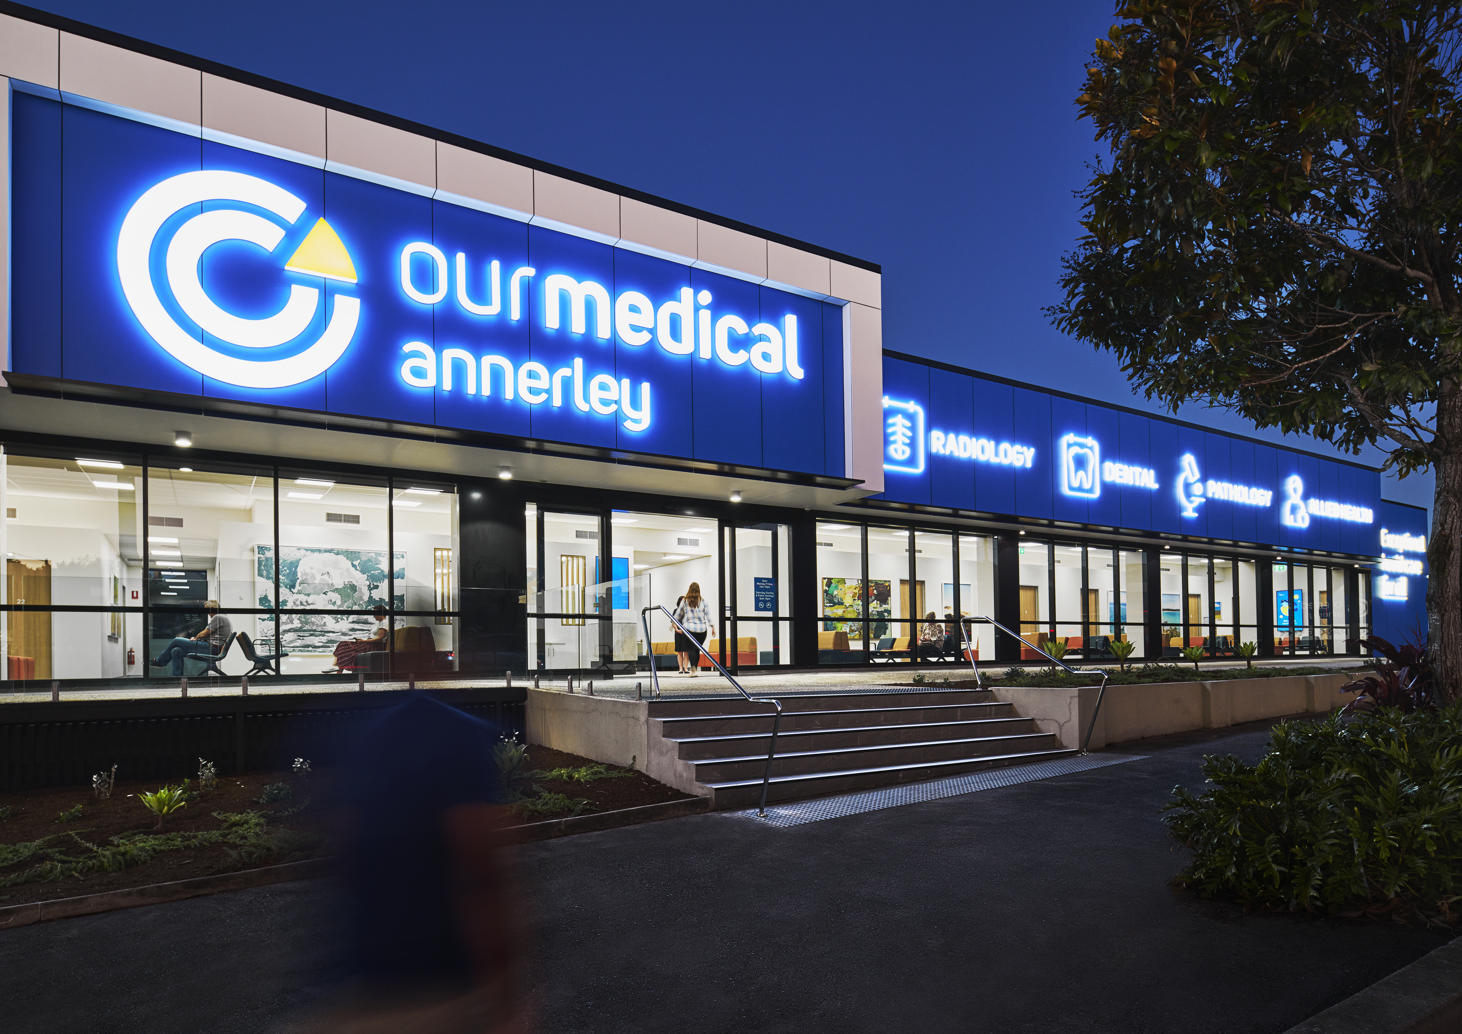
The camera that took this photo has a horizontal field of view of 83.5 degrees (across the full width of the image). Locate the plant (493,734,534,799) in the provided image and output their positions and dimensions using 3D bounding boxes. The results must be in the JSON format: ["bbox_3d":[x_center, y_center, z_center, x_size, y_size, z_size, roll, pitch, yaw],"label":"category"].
[{"bbox_3d":[-1.932,2.201,7.250,0.350,0.540,0.350,2,-6,-31],"label":"plant"}]

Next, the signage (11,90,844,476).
[{"bbox_3d":[-2.590,-2.417,10.634,10.346,2.753,0.250,5,-4,-31],"label":"signage"}]

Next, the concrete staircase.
[{"bbox_3d":[1.593,2.298,8.583,4.767,0.840,1.295,5,-8,-31],"label":"concrete staircase"}]

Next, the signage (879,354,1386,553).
[{"bbox_3d":[11.506,-0.881,20.406,21.021,2.694,0.250,5,-4,-31],"label":"signage"}]

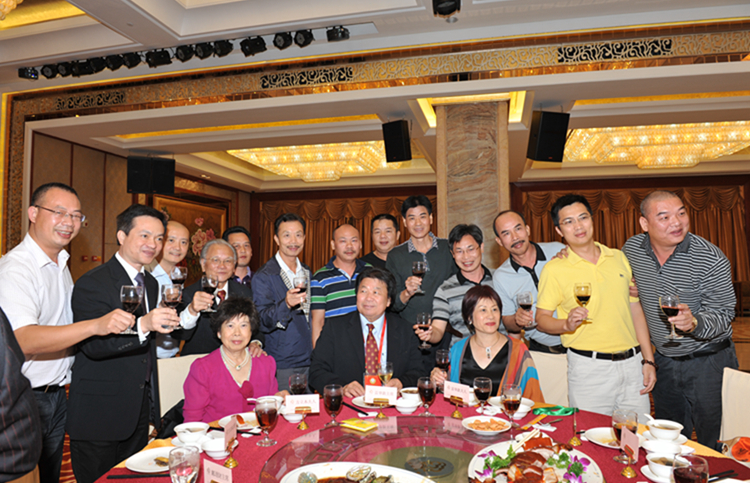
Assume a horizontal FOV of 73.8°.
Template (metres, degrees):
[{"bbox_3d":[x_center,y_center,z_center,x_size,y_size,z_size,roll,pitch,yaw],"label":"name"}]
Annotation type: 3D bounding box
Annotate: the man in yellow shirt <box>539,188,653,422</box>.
[{"bbox_3d":[0.994,0.629,2.253,0.520,1.680,0.420,0,-3,7],"label":"man in yellow shirt"}]

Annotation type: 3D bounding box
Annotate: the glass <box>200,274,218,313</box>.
[{"bbox_3d":[-0.714,0.225,2.160,0.071,0.153,0.071,0,-3,0],"label":"glass"}]

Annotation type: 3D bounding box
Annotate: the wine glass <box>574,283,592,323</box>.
[{"bbox_3d":[0.857,0.248,2.050,0.072,0.152,0.072,0,-3,0],"label":"wine glass"}]

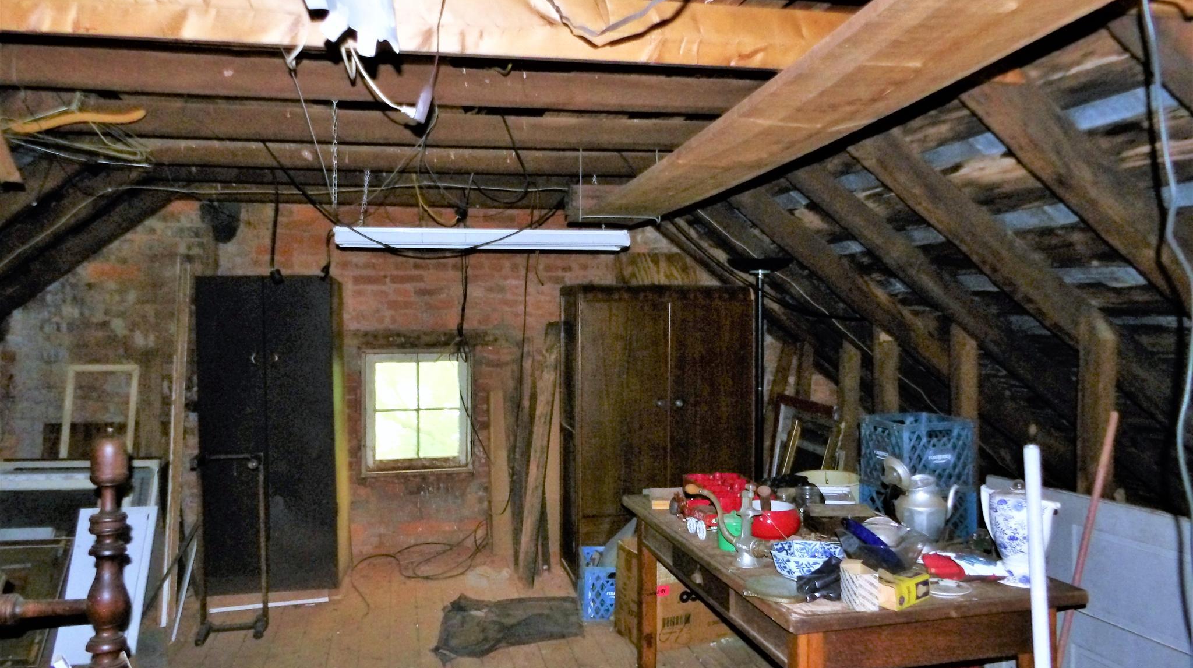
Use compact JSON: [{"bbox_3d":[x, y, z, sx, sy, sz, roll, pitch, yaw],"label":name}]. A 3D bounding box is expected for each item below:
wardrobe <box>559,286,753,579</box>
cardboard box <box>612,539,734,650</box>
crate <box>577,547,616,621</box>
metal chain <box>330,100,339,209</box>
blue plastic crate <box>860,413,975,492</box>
[{"bbox_3d":[0.347,0.580,5.011,1.032,1.715,0.610,-1,3,-11],"label":"wardrobe"},{"bbox_3d":[0.393,1.258,4.124,0.510,0.455,0.310,-2,3,-25],"label":"cardboard box"},{"bbox_3d":[0.083,1.332,4.450,0.330,0.278,0.335,-1,3,-7],"label":"crate"},{"bbox_3d":[-0.699,-0.479,2.208,0.016,0.310,0.016,-1,3,-13],"label":"metal chain"},{"bbox_3d":[1.369,0.512,3.567,0.330,0.280,0.325,-1,3,-17],"label":"blue plastic crate"}]

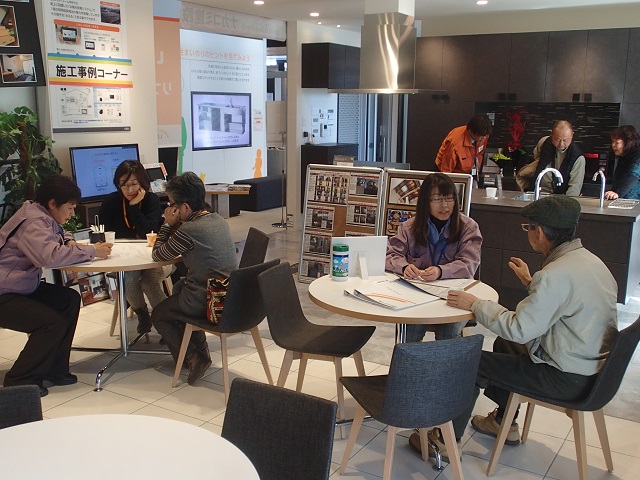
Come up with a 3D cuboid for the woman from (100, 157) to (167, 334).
[{"bbox_3d":[-1.326,0.050,4.817,0.480,1.220,0.620,0,11,-3],"label":"woman"}]

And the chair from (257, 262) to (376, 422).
[{"bbox_3d":[-0.013,0.538,3.511,0.520,0.765,0.470,5,12,22],"label":"chair"}]

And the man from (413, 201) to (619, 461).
[{"bbox_3d":[0.857,0.399,3.067,0.840,1.240,0.560,9,13,36],"label":"man"}]

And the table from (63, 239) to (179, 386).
[{"bbox_3d":[-1.208,0.416,4.158,0.900,0.725,0.900,1,11,0],"label":"table"}]

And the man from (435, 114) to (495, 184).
[{"bbox_3d":[1.421,-0.474,6.779,0.500,1.530,0.500,-8,14,-37],"label":"man"}]

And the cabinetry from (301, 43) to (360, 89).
[{"bbox_3d":[0.175,-2.529,10.037,0.445,0.610,0.910,7,13,31],"label":"cabinetry"}]

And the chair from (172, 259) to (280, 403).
[{"bbox_3d":[-0.529,0.468,3.834,0.520,0.765,0.470,9,14,37],"label":"chair"}]

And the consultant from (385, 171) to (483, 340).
[{"bbox_3d":[0.620,0.251,3.805,0.530,1.230,0.650,3,11,12],"label":"consultant"}]

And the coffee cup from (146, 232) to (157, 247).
[{"bbox_3d":[-1.038,0.000,4.210,0.070,0.077,0.070,1,11,0],"label":"coffee cup"}]

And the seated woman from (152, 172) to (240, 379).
[{"bbox_3d":[-0.668,0.221,3.962,0.620,1.220,0.450,7,13,31],"label":"seated woman"}]

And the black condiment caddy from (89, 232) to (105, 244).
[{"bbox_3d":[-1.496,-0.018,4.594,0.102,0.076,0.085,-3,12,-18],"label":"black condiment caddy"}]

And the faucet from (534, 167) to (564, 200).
[{"bbox_3d":[1.868,-0.458,5.598,0.260,0.300,0.060,-5,12,-28],"label":"faucet"}]

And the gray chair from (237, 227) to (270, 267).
[{"bbox_3d":[-0.649,0.341,4.535,0.530,0.770,0.480,-4,12,-23],"label":"gray chair"}]

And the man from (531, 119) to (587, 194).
[{"bbox_3d":[2.164,-0.345,6.363,0.570,1.500,0.520,4,11,18],"label":"man"}]

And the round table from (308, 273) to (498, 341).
[{"bbox_3d":[0.399,0.595,3.400,0.915,0.720,0.915,1,11,0],"label":"round table"}]

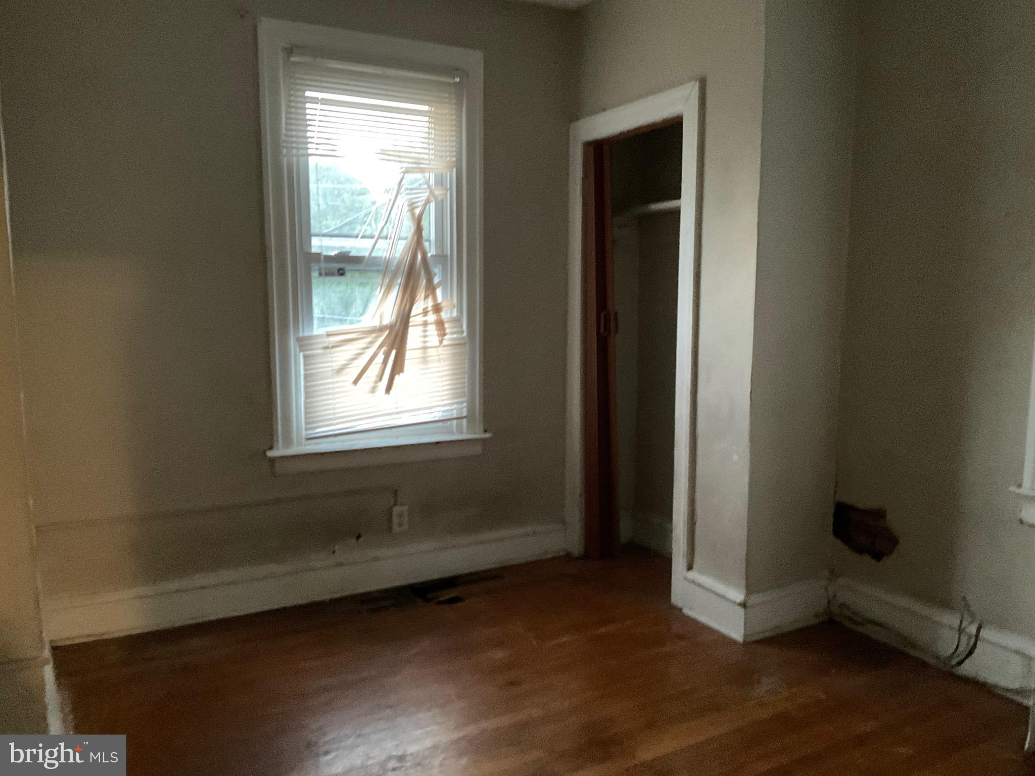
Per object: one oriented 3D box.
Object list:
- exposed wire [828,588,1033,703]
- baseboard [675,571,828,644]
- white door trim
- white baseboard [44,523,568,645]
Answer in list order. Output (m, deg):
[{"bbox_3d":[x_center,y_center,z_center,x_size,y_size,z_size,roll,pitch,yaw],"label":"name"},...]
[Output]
[{"bbox_3d":[1.442,0.845,3.124,0.070,0.286,0.816,-4,8,-28],"label":"exposed wire"},{"bbox_3d":[0.990,0.843,3.541,0.490,0.190,0.340,-4,8,-28],"label":"baseboard"},{"bbox_3d":[0.509,-0.168,3.867,0.080,2.122,0.952,-4,8,-28],"label":"white door trim"},{"bbox_3d":[-0.766,0.816,3.822,2.278,0.181,0.028,-4,8,-28],"label":"white baseboard"}]

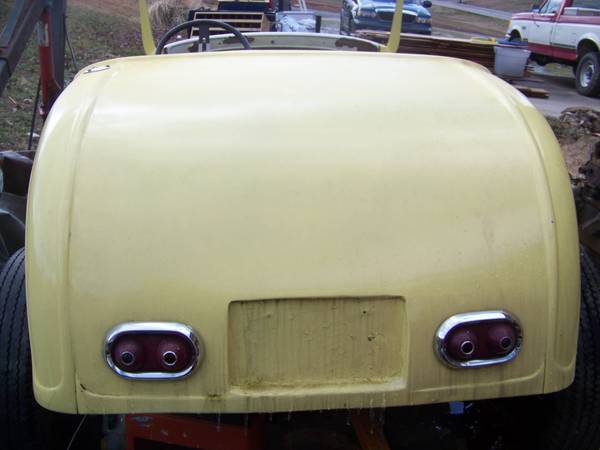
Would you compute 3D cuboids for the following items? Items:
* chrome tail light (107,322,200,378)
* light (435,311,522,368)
[{"bbox_3d":[-0.284,0.247,1.205,0.190,0.112,0.050,0,10,0],"label":"chrome tail light"},{"bbox_3d":[0.363,0.234,1.250,0.190,0.112,0.050,-4,11,-10],"label":"light"}]

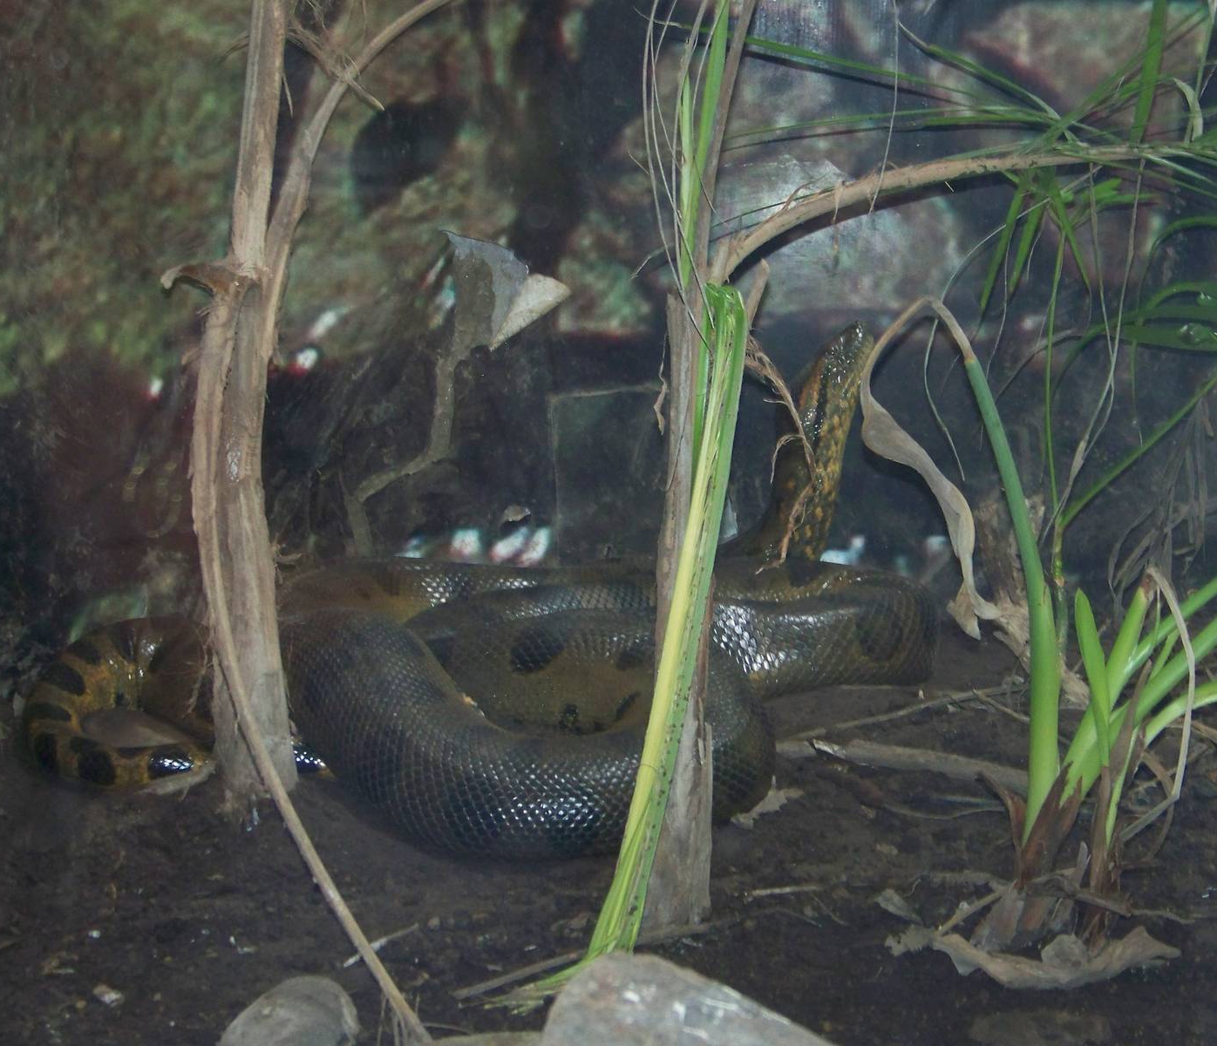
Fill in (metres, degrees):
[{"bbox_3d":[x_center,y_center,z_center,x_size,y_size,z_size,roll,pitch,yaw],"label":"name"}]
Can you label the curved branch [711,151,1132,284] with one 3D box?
[{"bbox_3d":[0.226,-0.219,2.770,0.311,0.090,0.050,0,20,0],"label":"curved branch"}]

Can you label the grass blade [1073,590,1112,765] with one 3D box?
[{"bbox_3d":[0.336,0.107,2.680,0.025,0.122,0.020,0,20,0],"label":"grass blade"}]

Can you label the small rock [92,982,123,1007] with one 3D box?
[{"bbox_3d":[-0.341,0.322,2.640,0.021,0.012,0.017,0,20,0],"label":"small rock"}]

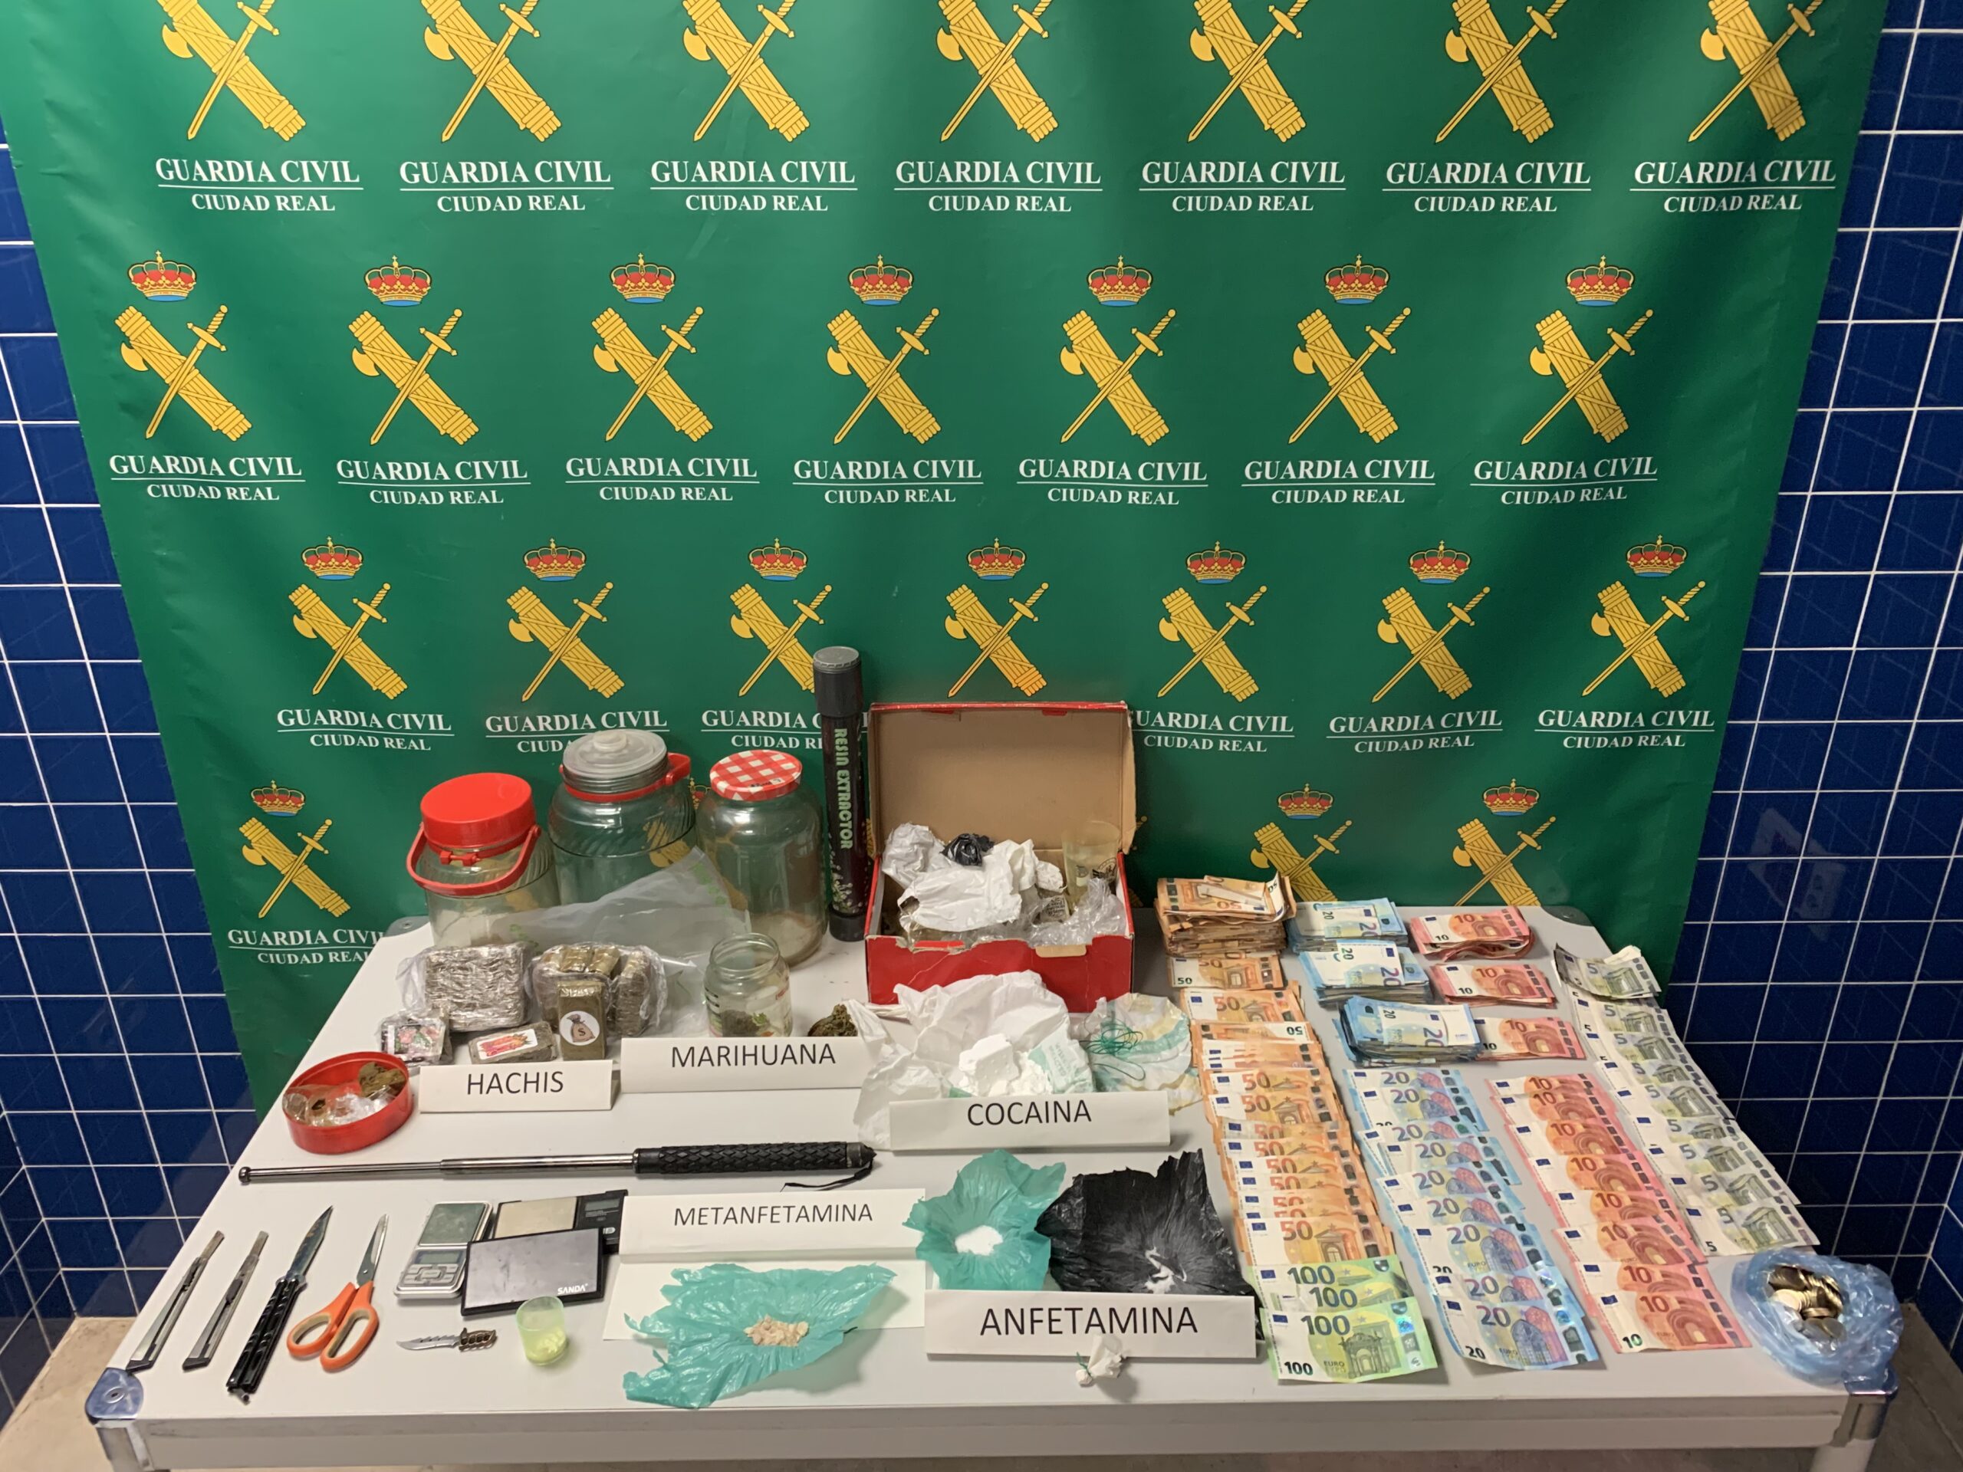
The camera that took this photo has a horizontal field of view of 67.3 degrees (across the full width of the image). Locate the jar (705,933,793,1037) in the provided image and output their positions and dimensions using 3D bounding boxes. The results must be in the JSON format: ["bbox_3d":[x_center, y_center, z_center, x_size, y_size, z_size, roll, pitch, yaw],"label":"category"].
[{"bbox_3d":[-0.277,0.306,1.760,0.103,0.115,0.103,-1,25,0],"label":"jar"}]

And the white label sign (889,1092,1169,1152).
[{"bbox_3d":[0.053,0.410,1.590,0.298,0.048,0.050,-1,25,-1],"label":"white label sign"}]

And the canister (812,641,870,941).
[{"bbox_3d":[-0.178,0.085,1.899,0.055,0.395,0.055,-1,25,0],"label":"canister"}]

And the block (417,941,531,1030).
[{"bbox_3d":[-0.610,0.306,1.789,0.120,0.100,0.034,-2,13,-2],"label":"block"}]

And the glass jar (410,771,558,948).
[{"bbox_3d":[-0.626,0.187,1.876,0.168,0.240,0.170,-1,25,0],"label":"glass jar"}]

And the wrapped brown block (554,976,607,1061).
[{"bbox_3d":[-0.468,0.336,1.736,0.050,0.087,0.030,-3,20,-4],"label":"wrapped brown block"}]

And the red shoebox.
[{"bbox_3d":[0.024,0.147,1.857,0.330,0.315,0.230,0,25,2],"label":"red shoebox"}]

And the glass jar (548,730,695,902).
[{"bbox_3d":[-0.455,0.151,1.896,0.185,0.284,0.185,-1,25,0],"label":"glass jar"}]

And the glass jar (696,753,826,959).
[{"bbox_3d":[-0.284,0.159,1.917,0.160,0.249,0.160,-1,25,0],"label":"glass jar"}]

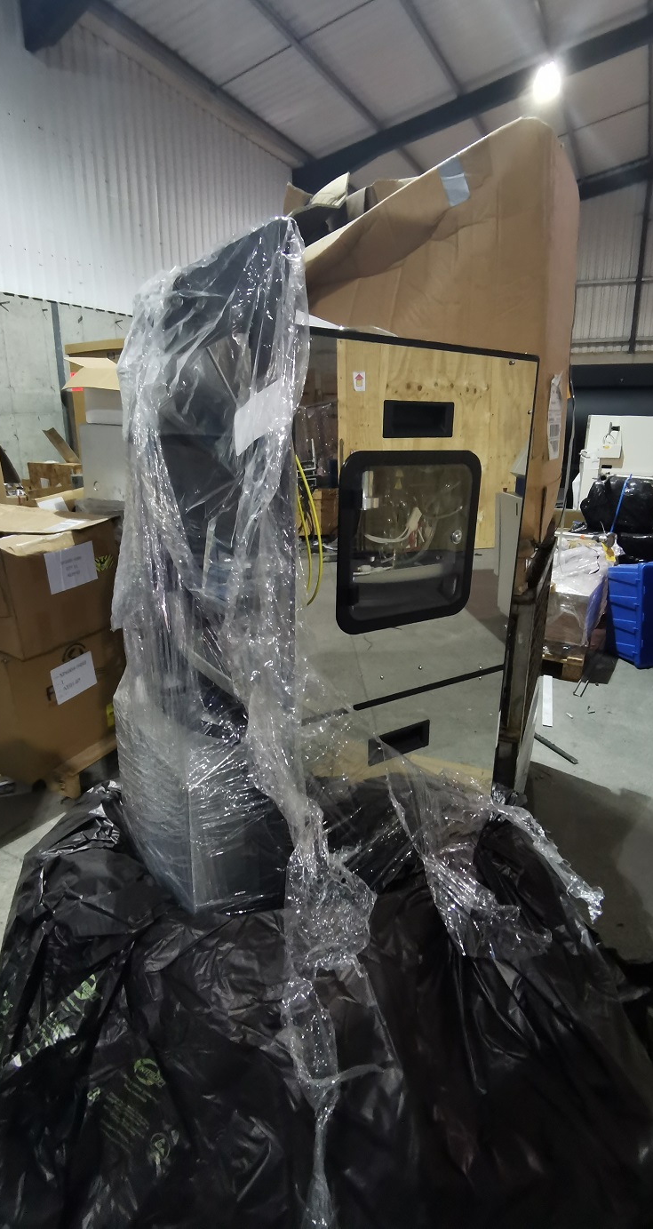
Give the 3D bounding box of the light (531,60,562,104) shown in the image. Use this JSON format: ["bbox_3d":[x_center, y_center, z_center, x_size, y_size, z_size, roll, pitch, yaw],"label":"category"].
[{"bbox_3d":[3.362,-8.124,9.210,0.420,0.380,0.420,9,20,26],"label":"light"}]

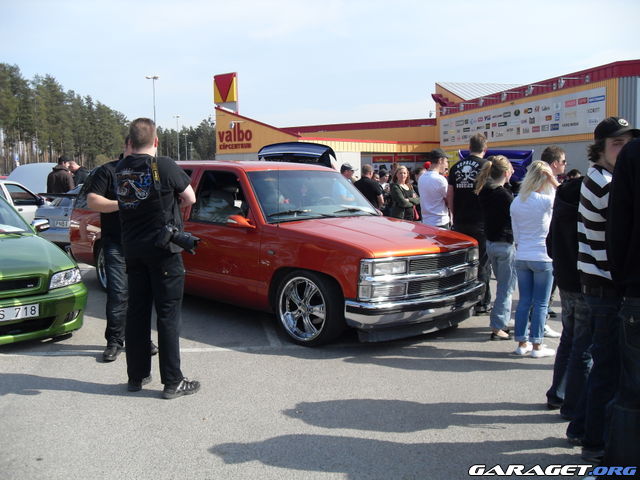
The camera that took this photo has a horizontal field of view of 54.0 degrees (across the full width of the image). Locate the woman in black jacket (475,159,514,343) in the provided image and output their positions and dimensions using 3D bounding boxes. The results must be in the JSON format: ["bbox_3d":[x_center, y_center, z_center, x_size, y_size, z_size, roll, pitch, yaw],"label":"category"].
[{"bbox_3d":[1.614,0.071,5.695,0.420,1.670,0.340,4,8,33],"label":"woman in black jacket"}]

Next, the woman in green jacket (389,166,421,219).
[{"bbox_3d":[1.147,-0.245,8.628,0.480,1.650,0.360,-4,8,-30],"label":"woman in green jacket"}]

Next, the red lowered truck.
[{"bbox_3d":[-0.835,-0.095,7.294,5.420,1.630,1.980,6,9,41],"label":"red lowered truck"}]

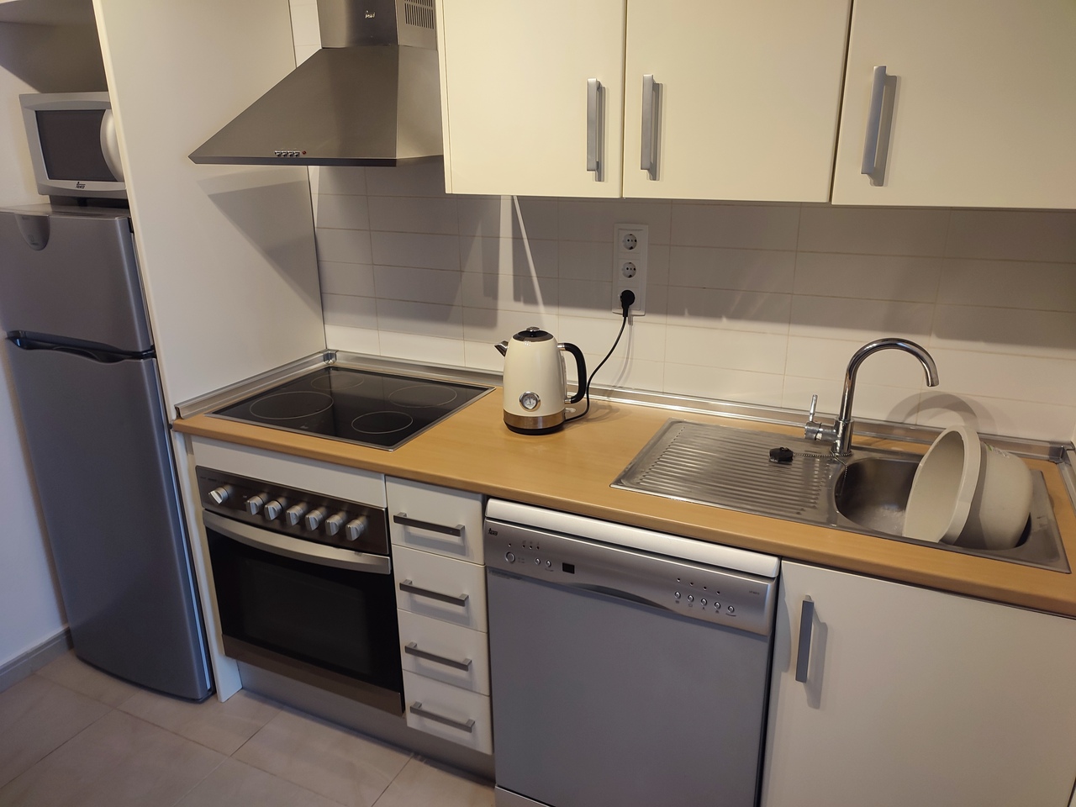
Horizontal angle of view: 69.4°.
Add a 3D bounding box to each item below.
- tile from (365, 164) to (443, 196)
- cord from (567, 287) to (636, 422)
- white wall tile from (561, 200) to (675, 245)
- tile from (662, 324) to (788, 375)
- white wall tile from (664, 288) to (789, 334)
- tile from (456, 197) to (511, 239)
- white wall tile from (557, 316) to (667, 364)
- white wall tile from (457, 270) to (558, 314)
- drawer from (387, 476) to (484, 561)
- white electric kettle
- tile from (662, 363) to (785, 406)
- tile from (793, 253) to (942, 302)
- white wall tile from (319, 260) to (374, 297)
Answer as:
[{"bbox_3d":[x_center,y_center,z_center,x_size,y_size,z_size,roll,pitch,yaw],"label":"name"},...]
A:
[{"bbox_3d":[-0.354,-0.627,2.165,0.298,0.098,0.010,8,21,24],"label":"tile"},{"bbox_3d":[0.158,-0.120,1.963,0.130,0.315,0.190,8,21,24],"label":"cord"},{"bbox_3d":[0.190,-0.456,1.955,0.298,0.098,0.010,8,21,24],"label":"white wall tile"},{"bbox_3d":[0.468,-0.136,1.942,0.299,0.098,0.010,8,21,24],"label":"tile"},{"bbox_3d":[0.465,-0.230,1.899,0.298,0.098,0.010,8,21,24],"label":"white wall tile"},{"bbox_3d":[-0.081,-0.494,2.077,0.298,0.098,0.010,8,21,24],"label":"tile"},{"bbox_3d":[0.195,-0.175,2.064,0.299,0.098,0.010,8,21,24],"label":"white wall tile"},{"bbox_3d":[-0.078,-0.306,2.142,0.298,0.098,0.010,8,21,24],"label":"white wall tile"},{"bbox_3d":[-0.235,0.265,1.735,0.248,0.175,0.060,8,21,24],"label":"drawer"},{"bbox_3d":[0.007,-0.063,1.894,0.223,0.248,0.151,2,19,7],"label":"white electric kettle"},{"bbox_3d":[0.469,-0.047,1.973,0.299,0.087,0.010,8,21,24],"label":"tile"},{"bbox_3d":[0.739,-0.286,1.756,0.299,0.098,0.010,8,21,24],"label":"tile"},{"bbox_3d":[-0.586,-0.381,2.388,0.210,0.098,0.010,8,21,24],"label":"white wall tile"}]

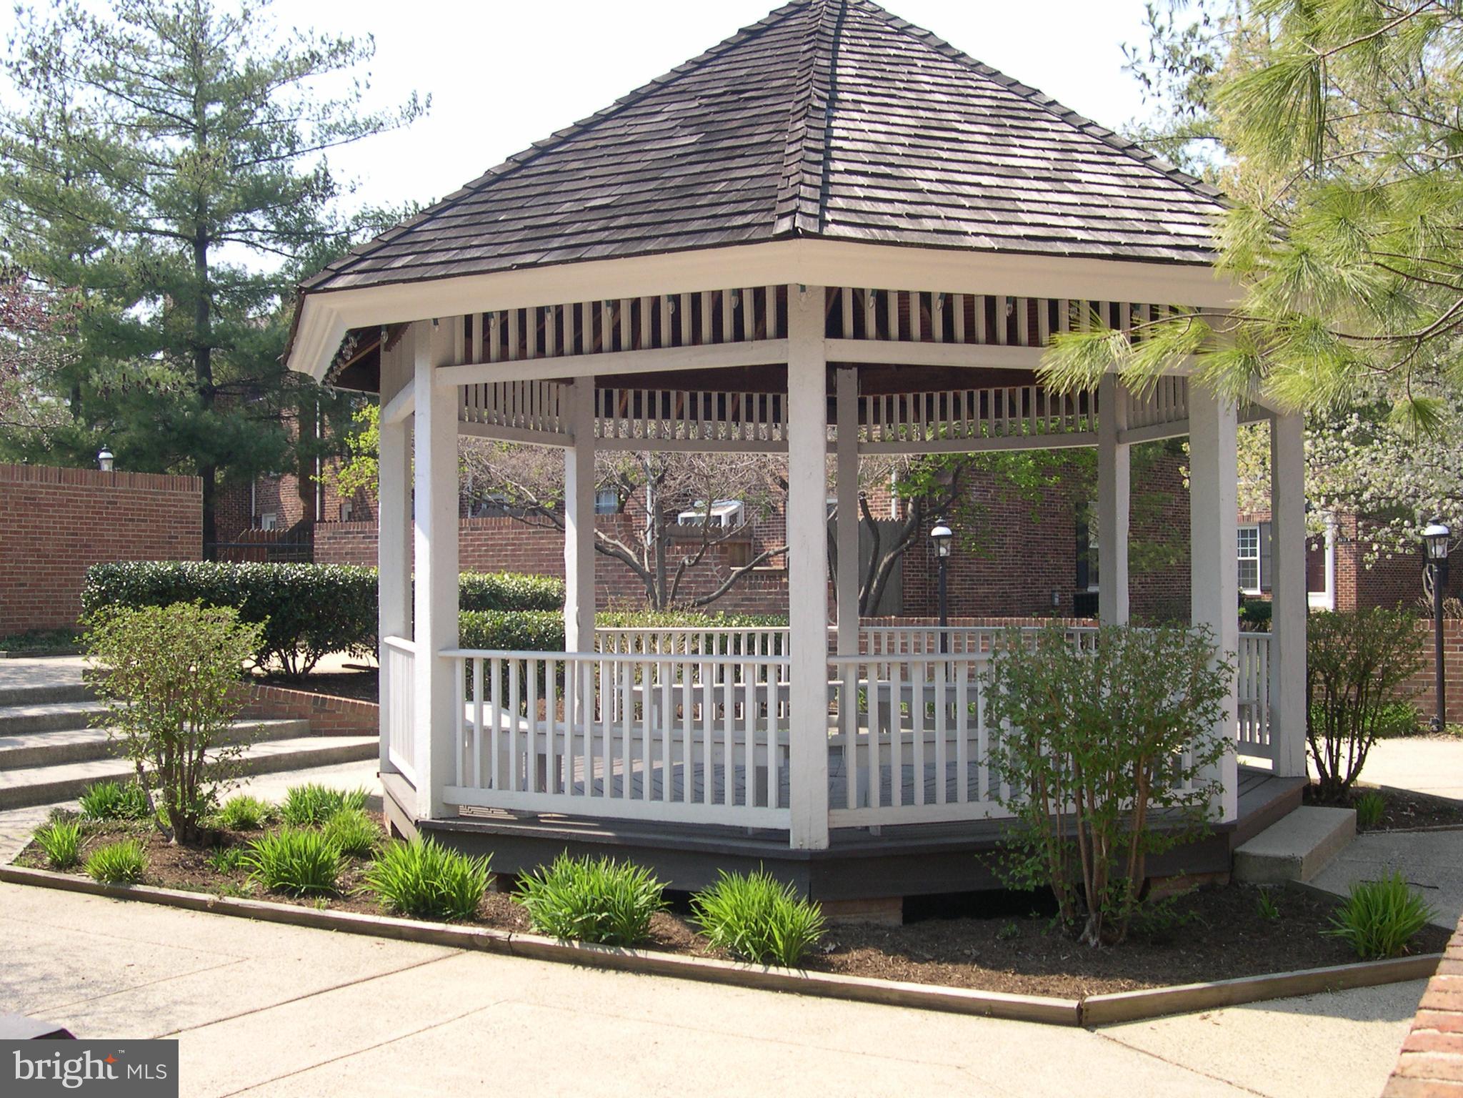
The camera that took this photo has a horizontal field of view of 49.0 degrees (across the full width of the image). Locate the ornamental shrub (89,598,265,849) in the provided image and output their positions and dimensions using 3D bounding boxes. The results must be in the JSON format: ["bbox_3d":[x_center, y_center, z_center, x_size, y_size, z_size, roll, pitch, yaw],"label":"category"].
[{"bbox_3d":[-3.390,1.060,9.750,1.080,1.460,1.020,0,-1,0],"label":"ornamental shrub"}]

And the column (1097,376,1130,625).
[{"bbox_3d":[2.873,0.053,12.042,0.166,2.800,0.166,1,-2,-39],"label":"column"}]

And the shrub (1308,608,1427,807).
[{"bbox_3d":[4.154,1.033,10.838,0.960,1.250,0.950,-1,-1,21],"label":"shrub"}]

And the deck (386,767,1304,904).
[{"bbox_3d":[0.605,1.451,9.592,5.112,0.235,5.112,-1,-1,28],"label":"deck"}]

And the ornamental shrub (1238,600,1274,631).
[{"bbox_3d":[12.058,1.519,36.475,1.400,0.750,0.900,0,-1,0],"label":"ornamental shrub"}]

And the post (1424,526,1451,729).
[{"bbox_3d":[6.691,0.725,15.200,0.250,2.020,0.250,0,-1,0],"label":"post"}]

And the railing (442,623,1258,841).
[{"bbox_3d":[0.822,0.991,10.209,5.150,0.862,5.500,0,-1,6],"label":"railing"}]

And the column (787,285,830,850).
[{"bbox_3d":[0.359,0.025,7.428,0.166,2.680,0.166,0,-1,6],"label":"column"}]

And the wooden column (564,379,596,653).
[{"bbox_3d":[-1.093,0.010,11.685,0.153,2.750,0.153,1,-2,-39],"label":"wooden column"}]

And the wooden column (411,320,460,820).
[{"bbox_3d":[-1.548,0.053,8.451,0.166,2.680,0.166,1,-2,-39],"label":"wooden column"}]

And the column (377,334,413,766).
[{"bbox_3d":[-2.062,-0.009,9.890,0.153,2.750,0.153,0,-1,6],"label":"column"}]

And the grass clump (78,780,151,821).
[{"bbox_3d":[-4.030,1.640,10.500,0.480,0.280,0.450,0,-1,0],"label":"grass clump"}]

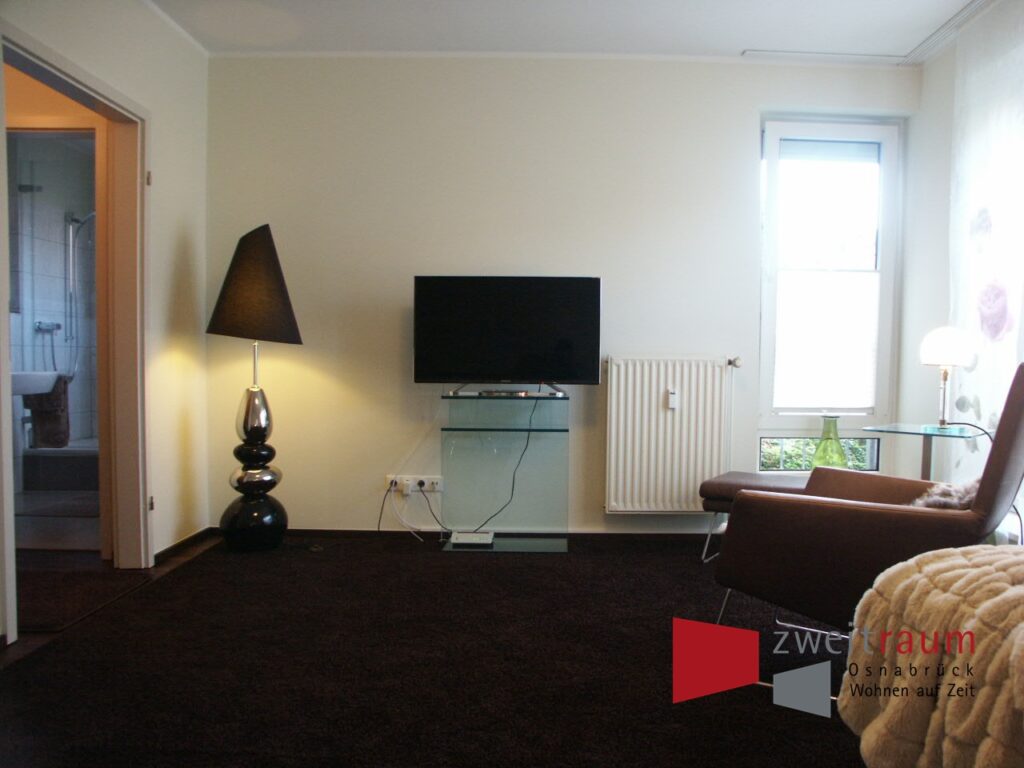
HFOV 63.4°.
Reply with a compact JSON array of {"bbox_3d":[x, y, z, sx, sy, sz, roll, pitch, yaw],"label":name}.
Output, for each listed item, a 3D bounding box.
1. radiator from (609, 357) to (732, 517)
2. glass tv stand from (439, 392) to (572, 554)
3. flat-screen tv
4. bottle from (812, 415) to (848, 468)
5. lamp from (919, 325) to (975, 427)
[{"bbox_3d":[0.778,0.254,4.157,0.617,0.780,0.110,1,3,1],"label":"radiator"},{"bbox_3d":[-0.030,0.422,4.109,0.615,0.753,0.290,1,3,1],"label":"glass tv stand"},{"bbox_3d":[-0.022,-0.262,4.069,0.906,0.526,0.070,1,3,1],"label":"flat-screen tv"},{"bbox_3d":[1.646,0.322,4.279,0.190,0.317,0.190,1,3,1],"label":"bottle"},{"bbox_3d":[1.599,-0.024,3.054,0.192,0.382,0.192,1,3,1],"label":"lamp"}]

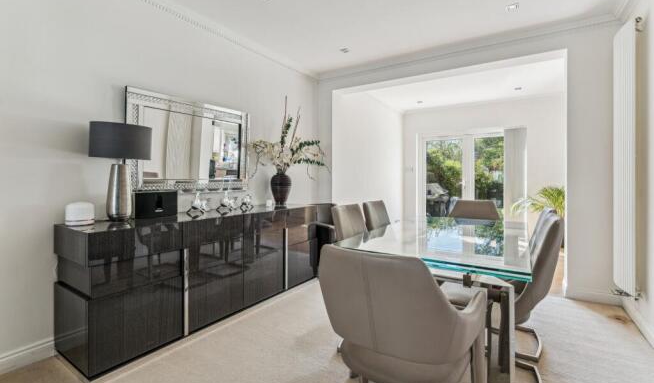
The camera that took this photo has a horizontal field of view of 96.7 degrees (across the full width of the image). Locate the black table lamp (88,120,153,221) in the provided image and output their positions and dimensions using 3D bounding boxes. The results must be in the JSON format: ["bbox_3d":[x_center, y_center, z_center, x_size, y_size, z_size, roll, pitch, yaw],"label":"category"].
[{"bbox_3d":[-1.395,-0.114,1.966,0.350,0.645,0.350,1,2,33],"label":"black table lamp"}]

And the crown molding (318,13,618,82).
[{"bbox_3d":[1.201,-1.585,3.400,3.200,0.120,0.100,1,2,33],"label":"crown molding"}]

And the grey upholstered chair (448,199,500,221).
[{"bbox_3d":[1.460,0.565,2.944,0.580,0.900,0.600,1,2,33],"label":"grey upholstered chair"}]

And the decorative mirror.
[{"bbox_3d":[-1.166,-0.410,2.682,0.050,0.810,1.210,1,2,33],"label":"decorative mirror"}]

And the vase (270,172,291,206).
[{"bbox_3d":[-0.524,-0.026,3.280,0.220,0.385,0.220,0,2,0],"label":"vase"}]

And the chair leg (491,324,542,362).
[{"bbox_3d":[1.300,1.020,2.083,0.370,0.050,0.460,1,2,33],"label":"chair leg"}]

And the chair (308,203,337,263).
[{"bbox_3d":[0.110,0.571,3.377,0.560,0.860,0.580,-1,2,-40],"label":"chair"}]

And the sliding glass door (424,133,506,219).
[{"bbox_3d":[2.717,-0.132,5.922,1.550,2.120,0.100,1,2,33],"label":"sliding glass door"}]

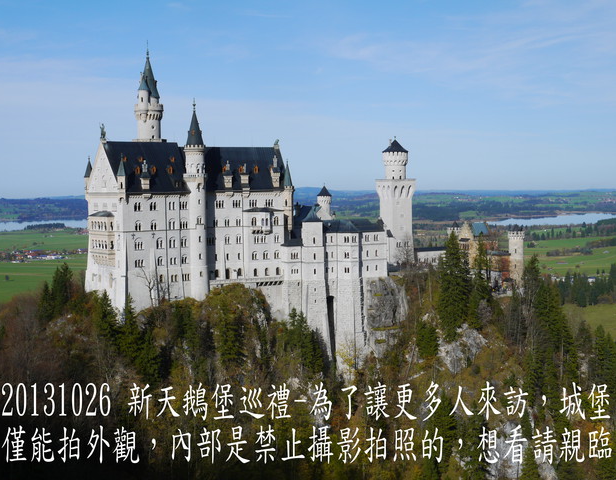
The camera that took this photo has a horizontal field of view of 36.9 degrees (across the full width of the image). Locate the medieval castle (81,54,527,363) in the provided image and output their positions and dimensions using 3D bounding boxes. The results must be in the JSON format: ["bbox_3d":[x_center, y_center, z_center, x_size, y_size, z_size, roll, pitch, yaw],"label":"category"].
[{"bbox_3d":[4.000,-12.121,294.000,144.000,90.000,52.000,-2,4,-27],"label":"medieval castle"}]

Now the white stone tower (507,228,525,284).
[{"bbox_3d":[70.708,6.134,315.000,5.800,19.800,5.800,0,3,12],"label":"white stone tower"}]

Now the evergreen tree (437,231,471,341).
[{"bbox_3d":[43.285,13.685,275.000,10.000,33.000,10.000,0,3,9],"label":"evergreen tree"}]

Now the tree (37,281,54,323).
[{"bbox_3d":[-74.400,17.431,262.000,5.100,12.300,5.100,-2,3,-16],"label":"tree"}]

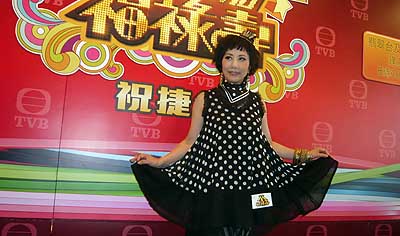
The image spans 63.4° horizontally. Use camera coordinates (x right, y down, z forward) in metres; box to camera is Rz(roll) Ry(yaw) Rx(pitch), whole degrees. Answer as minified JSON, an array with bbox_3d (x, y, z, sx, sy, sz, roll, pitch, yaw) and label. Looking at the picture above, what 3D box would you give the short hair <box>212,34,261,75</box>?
[{"bbox_3d":[0.185,-0.322,1.640,0.235,0.210,0.235,3,-4,16],"label":"short hair"}]

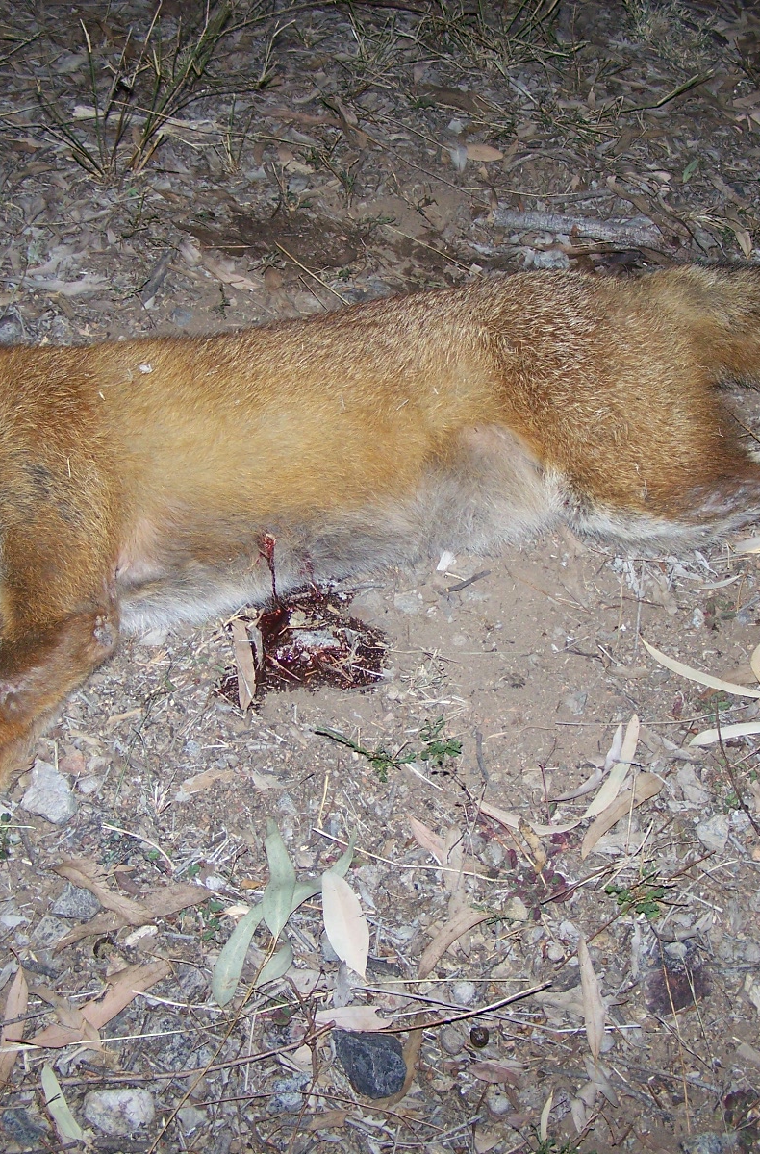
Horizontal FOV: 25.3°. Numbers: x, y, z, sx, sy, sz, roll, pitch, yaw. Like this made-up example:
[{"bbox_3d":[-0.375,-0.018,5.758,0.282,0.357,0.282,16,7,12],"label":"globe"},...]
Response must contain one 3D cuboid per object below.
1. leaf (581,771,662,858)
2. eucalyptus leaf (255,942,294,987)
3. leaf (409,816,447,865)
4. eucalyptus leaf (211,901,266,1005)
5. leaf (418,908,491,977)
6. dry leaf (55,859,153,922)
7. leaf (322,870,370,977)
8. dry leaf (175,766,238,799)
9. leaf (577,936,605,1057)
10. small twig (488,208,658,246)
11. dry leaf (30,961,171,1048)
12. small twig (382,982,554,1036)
[{"bbox_3d":[0.140,0.140,1.006,0.074,0.010,0.017,-35,58,-25],"label":"leaf"},{"bbox_3d":[-0.056,0.216,0.943,0.014,0.009,0.040,21,53,16],"label":"eucalyptus leaf"},{"bbox_3d":[0.030,0.158,1.022,0.011,0.010,0.043,-30,55,-24],"label":"leaf"},{"bbox_3d":[-0.079,0.205,0.945,0.016,0.009,0.076,14,51,11],"label":"eucalyptus leaf"},{"bbox_3d":[0.038,0.203,0.949,0.014,0.009,0.058,36,59,27],"label":"leaf"},{"bbox_3d":[-0.159,0.180,0.971,0.069,0.012,0.013,30,56,23],"label":"dry leaf"},{"bbox_3d":[-0.020,0.196,0.950,0.022,0.009,0.073,-16,52,-13],"label":"leaf"},{"bbox_3d":[-0.106,0.124,1.021,0.041,0.008,0.011,-25,54,-19],"label":"dry leaf"},{"bbox_3d":[0.117,0.232,0.929,0.011,0.010,0.073,-2,50,-1],"label":"leaf"},{"bbox_3d":[0.155,-0.281,1.355,0.139,0.016,0.019,6,50,5],"label":"small twig"},{"bbox_3d":[-0.152,0.231,0.916,0.087,0.010,0.020,-27,58,-18],"label":"dry leaf"},{"bbox_3d":[0.050,0.244,0.949,0.103,0.008,0.008,-13,50,-11],"label":"small twig"}]

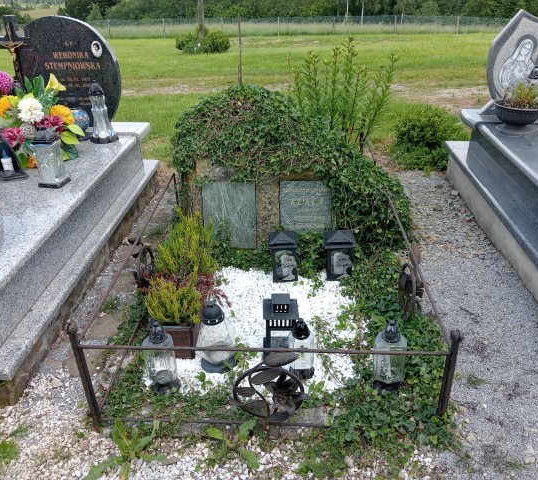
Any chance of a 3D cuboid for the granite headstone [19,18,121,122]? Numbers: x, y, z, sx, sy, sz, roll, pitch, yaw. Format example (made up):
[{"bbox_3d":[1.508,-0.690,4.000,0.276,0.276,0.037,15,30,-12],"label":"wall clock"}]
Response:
[{"bbox_3d":[-1.236,-1.056,3.327,0.602,0.695,0.084,0,29,3],"label":"granite headstone"}]

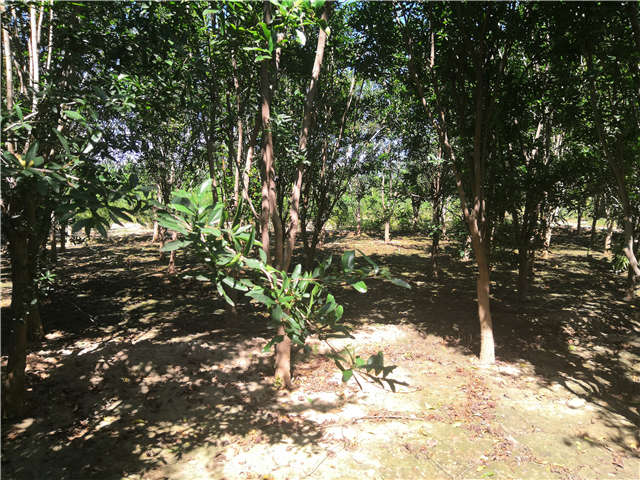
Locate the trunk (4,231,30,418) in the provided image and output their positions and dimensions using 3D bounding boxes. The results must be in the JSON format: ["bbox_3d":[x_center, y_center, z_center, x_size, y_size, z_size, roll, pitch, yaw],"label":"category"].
[{"bbox_3d":[-2.091,0.584,3.450,0.160,1.286,0.150,0,5,0],"label":"trunk"}]

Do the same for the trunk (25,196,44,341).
[{"bbox_3d":[-3.031,0.303,5.300,0.180,1.514,0.170,0,5,0],"label":"trunk"}]

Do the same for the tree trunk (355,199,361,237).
[{"bbox_3d":[1.390,-0.834,18.500,0.210,1.394,0.200,0,5,0],"label":"tree trunk"}]

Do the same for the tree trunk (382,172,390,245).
[{"bbox_3d":[2.131,-1.010,16.000,0.220,2.285,0.210,0,5,0],"label":"tree trunk"}]

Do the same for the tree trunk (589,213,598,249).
[{"bbox_3d":[7.670,-0.210,14.000,0.240,1.000,0.220,0,5,0],"label":"tree trunk"}]

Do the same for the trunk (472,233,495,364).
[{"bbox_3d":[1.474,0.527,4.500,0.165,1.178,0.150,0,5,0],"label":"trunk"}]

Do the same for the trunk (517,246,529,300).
[{"bbox_3d":[2.961,0.490,7.300,0.170,0.782,0.170,0,5,0],"label":"trunk"}]

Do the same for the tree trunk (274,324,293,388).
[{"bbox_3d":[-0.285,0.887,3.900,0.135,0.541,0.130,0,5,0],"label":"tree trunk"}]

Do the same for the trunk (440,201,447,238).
[{"bbox_3d":[4.329,-0.719,17.500,0.200,1.319,0.200,0,5,0],"label":"trunk"}]

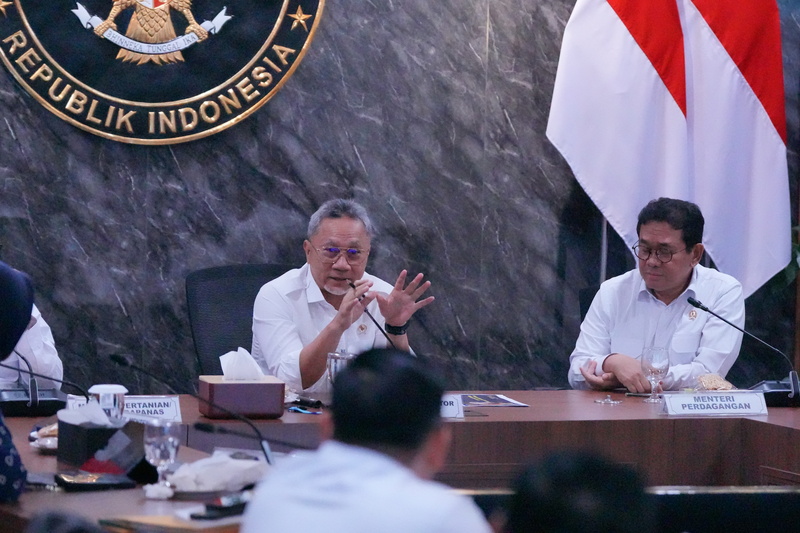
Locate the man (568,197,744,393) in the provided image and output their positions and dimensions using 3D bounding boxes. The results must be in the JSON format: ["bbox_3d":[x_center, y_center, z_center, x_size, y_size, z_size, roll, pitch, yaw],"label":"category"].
[{"bbox_3d":[0.689,0.424,10.759,0.520,1.250,0.800,2,5,3],"label":"man"}]

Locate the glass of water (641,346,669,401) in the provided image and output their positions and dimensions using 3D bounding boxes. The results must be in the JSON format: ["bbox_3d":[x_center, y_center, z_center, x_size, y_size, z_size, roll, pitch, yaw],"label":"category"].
[{"bbox_3d":[0.652,0.273,10.229,0.071,0.143,0.071,1,5,0],"label":"glass of water"}]

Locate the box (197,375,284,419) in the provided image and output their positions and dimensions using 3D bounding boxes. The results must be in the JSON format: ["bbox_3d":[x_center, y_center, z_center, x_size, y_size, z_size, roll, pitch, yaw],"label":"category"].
[{"bbox_3d":[-0.383,0.317,9.751,0.192,0.087,0.140,0,5,-12],"label":"box"}]

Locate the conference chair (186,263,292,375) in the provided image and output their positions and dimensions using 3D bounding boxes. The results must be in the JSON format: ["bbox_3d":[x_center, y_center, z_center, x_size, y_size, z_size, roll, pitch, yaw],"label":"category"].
[{"bbox_3d":[-0.268,0.514,10.709,0.620,1.030,0.640,0,5,-16],"label":"conference chair"}]

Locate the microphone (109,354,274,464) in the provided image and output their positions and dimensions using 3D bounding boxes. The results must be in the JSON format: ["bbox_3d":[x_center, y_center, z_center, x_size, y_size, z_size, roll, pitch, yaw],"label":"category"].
[{"bbox_3d":[-0.399,0.328,8.540,0.430,0.280,0.120,-1,6,-25],"label":"microphone"}]

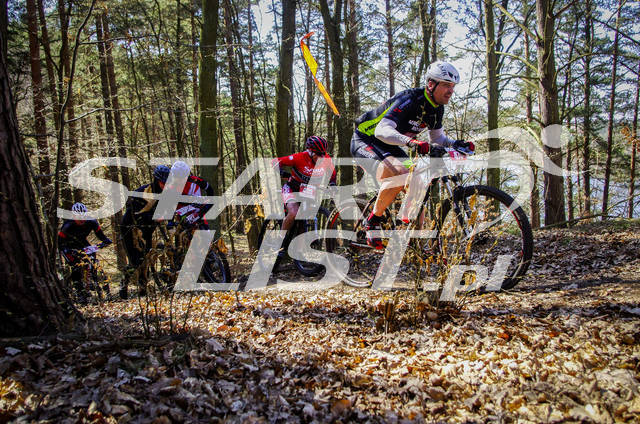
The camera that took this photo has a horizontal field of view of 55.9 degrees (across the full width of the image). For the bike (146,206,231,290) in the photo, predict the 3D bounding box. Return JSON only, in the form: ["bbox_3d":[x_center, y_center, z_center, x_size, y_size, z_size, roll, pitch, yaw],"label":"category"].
[{"bbox_3d":[-1.635,0.454,7.500,0.680,1.050,1.720,-4,4,-37],"label":"bike"}]

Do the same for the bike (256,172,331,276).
[{"bbox_3d":[-0.312,0.137,6.600,0.700,1.060,1.750,-4,3,-31],"label":"bike"}]

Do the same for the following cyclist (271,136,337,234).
[{"bbox_3d":[-0.178,-0.199,6.500,0.660,1.240,0.880,-4,3,-27],"label":"following cyclist"}]

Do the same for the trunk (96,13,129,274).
[{"bbox_3d":[-4.470,-1.421,12.863,0.230,5.430,0.230,-5,3,0],"label":"trunk"}]

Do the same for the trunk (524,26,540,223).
[{"bbox_3d":[4.886,-1.925,13.883,0.220,4.630,0.220,-3,3,0],"label":"trunk"}]

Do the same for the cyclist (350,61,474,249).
[{"bbox_3d":[0.705,-0.431,4.600,0.970,1.420,0.620,0,4,38],"label":"cyclist"}]

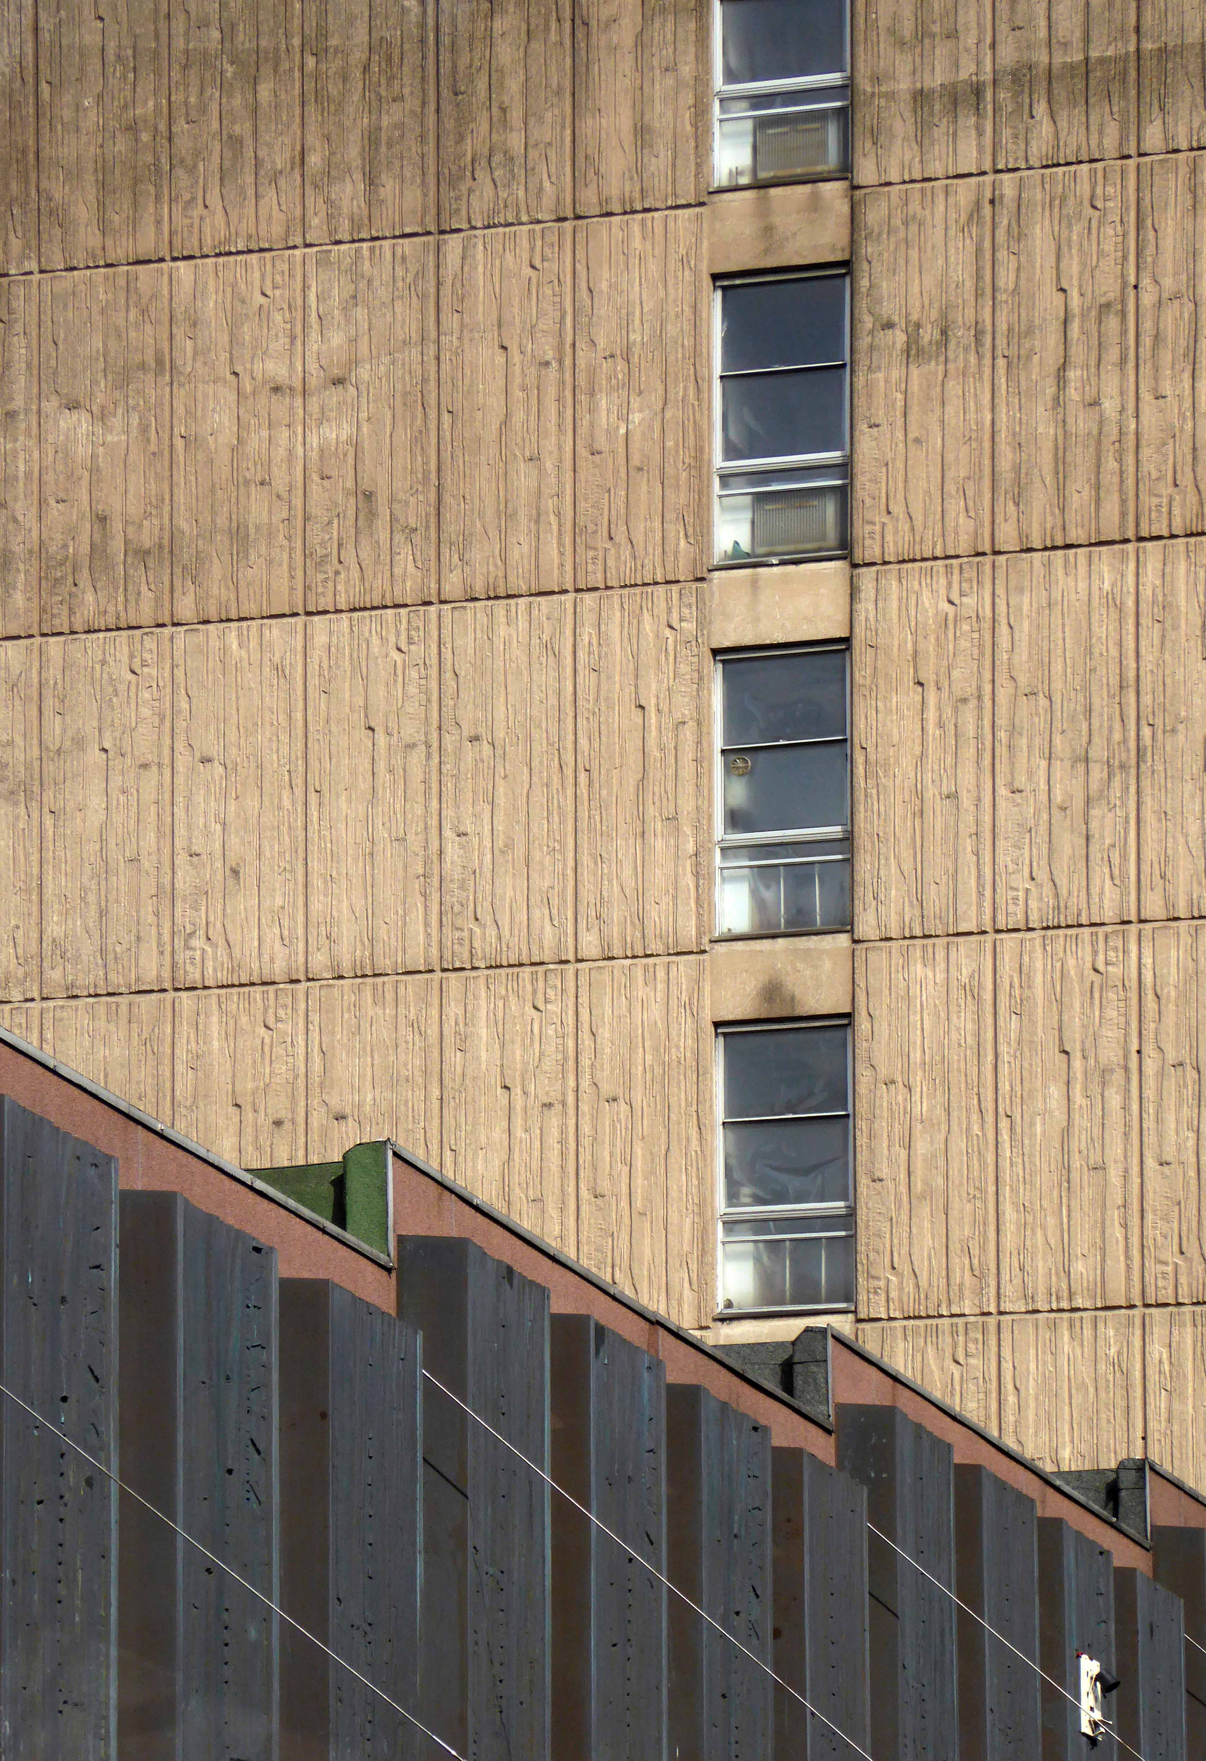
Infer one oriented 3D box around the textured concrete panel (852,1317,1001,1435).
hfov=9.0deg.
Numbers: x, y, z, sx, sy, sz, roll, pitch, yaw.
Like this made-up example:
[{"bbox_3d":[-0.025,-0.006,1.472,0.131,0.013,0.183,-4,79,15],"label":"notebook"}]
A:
[{"bbox_3d":[2.354,4.471,54.452,1.040,2.760,0.150,-5,-13,20],"label":"textured concrete panel"}]

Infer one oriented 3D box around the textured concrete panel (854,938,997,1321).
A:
[{"bbox_3d":[2.363,1.795,55.461,1.092,2.786,0.130,-4,-11,21],"label":"textured concrete panel"}]

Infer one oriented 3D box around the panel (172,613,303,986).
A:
[{"bbox_3d":[-2.789,-0.591,58.492,1.092,2.800,0.120,-4,-10,23],"label":"panel"}]

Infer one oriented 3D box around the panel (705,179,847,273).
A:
[{"bbox_3d":[1.344,-4.877,57.147,1.119,0.631,0.150,-4,-11,21],"label":"panel"}]

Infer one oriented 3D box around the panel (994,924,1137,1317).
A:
[{"bbox_3d":[3.384,1.744,55.449,1.092,2.800,0.120,-4,-10,23],"label":"panel"}]

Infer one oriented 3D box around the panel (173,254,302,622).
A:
[{"bbox_3d":[-2.751,-3.363,58.070,1.040,2.760,0.150,-5,-13,20],"label":"panel"}]

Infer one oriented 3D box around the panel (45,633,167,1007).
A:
[{"bbox_3d":[-3.765,-0.510,58.304,1.095,2.811,0.130,-4,-11,21],"label":"panel"}]

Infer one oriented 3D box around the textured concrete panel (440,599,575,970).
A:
[{"bbox_3d":[-0.690,-0.736,57.132,1.093,2.799,0.130,-4,-11,21],"label":"textured concrete panel"}]

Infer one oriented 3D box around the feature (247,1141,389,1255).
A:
[{"bbox_3d":[-1.266,1.419,34.000,0.540,0.460,0.360,-5,-13,20],"label":"feature"}]

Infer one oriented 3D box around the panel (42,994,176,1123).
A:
[{"bbox_3d":[-3.807,2.292,58.448,1.092,2.800,0.120,-4,-10,23],"label":"panel"}]

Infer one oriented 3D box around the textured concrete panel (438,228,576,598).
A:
[{"bbox_3d":[-0.739,-3.557,58.106,1.092,2.800,0.120,-4,-10,23],"label":"textured concrete panel"}]

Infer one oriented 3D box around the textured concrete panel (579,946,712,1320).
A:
[{"bbox_3d":[0.312,1.918,55.772,1.040,2.760,0.150,-5,-13,20],"label":"textured concrete panel"}]

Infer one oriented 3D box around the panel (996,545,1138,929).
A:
[{"bbox_3d":[3.384,-1.025,55.268,1.040,2.760,0.150,-5,-13,20],"label":"panel"}]

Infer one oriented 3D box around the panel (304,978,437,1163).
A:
[{"bbox_3d":[-1.693,2.100,57.006,1.091,2.780,0.130,-4,-11,21],"label":"panel"}]

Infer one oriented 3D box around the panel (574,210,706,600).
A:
[{"bbox_3d":[0.318,-3.581,56.971,1.040,2.760,0.150,-5,-13,20],"label":"panel"}]

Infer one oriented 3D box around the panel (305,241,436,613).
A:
[{"bbox_3d":[-1.784,-3.483,58.543,1.092,2.800,0.120,-4,-10,23],"label":"panel"}]

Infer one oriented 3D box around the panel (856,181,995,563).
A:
[{"bbox_3d":[2.380,-3.742,56.236,1.040,2.760,0.150,-5,-13,20],"label":"panel"}]

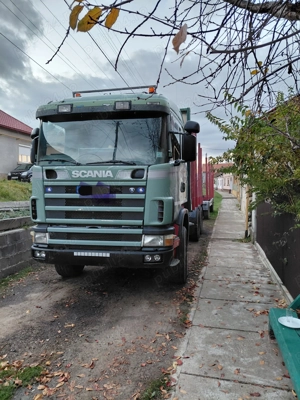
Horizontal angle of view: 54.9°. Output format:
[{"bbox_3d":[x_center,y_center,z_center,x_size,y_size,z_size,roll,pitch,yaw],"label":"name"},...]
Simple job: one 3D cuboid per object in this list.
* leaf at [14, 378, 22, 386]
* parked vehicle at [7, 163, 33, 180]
[{"bbox_3d":[-1.183,1.641,2.600,0.075,0.025,0.095,0,2,0],"label":"leaf"},{"bbox_3d":[-11.500,-2.650,28.100,1.790,1.630,4.300,1,2,18],"label":"parked vehicle"}]

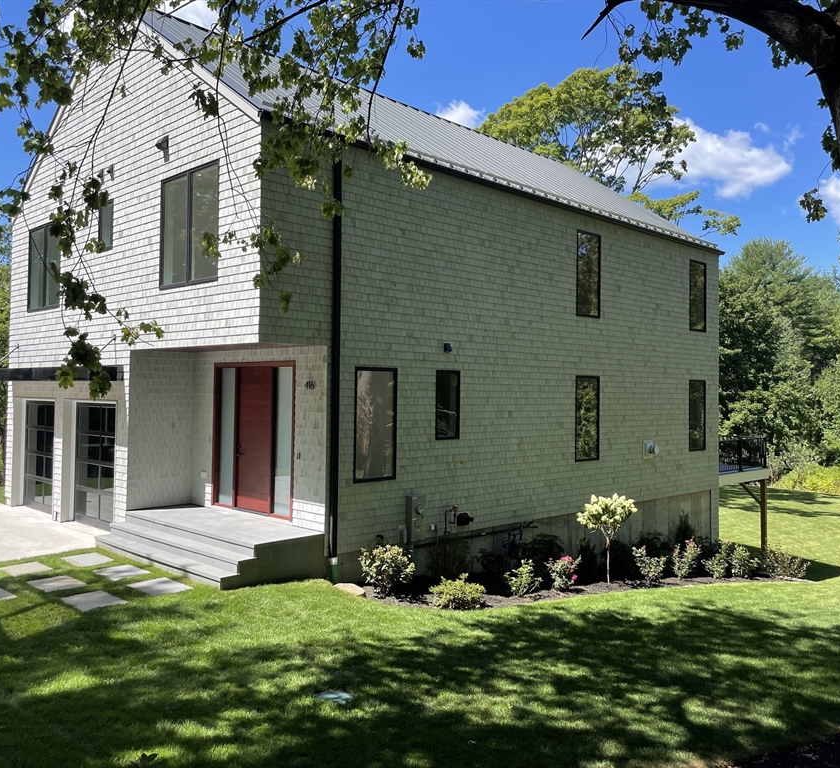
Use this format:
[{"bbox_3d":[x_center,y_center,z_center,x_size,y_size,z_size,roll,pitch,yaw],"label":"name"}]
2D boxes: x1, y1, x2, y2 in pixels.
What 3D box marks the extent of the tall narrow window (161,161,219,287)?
[{"bbox_3d":[-3.695,-2.482,12.267,0.100,1.825,1.840,1,-1,-45],"label":"tall narrow window"}]

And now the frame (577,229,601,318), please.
[{"bbox_3d":[3.659,-2.355,16.624,0.915,1.825,0.100,1,-1,-45],"label":"frame"}]

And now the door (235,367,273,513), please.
[{"bbox_3d":[-2.816,0.933,13.023,0.080,2.430,1.060,1,-1,-45],"label":"door"}]

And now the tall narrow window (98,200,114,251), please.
[{"bbox_3d":[-5.927,-2.962,14.532,0.100,0.910,0.610,1,-1,-45],"label":"tall narrow window"}]

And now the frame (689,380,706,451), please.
[{"bbox_3d":[7.328,0.842,20.271,0.915,1.825,0.100,1,-1,-45],"label":"frame"}]

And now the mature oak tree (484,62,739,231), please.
[{"bbox_3d":[8.500,-5.100,36.000,12.500,19.500,12.500,1,0,0],"label":"mature oak tree"}]

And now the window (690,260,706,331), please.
[{"bbox_3d":[7.335,-2.308,20.264,0.915,1.825,0.100,1,-1,-45],"label":"window"}]

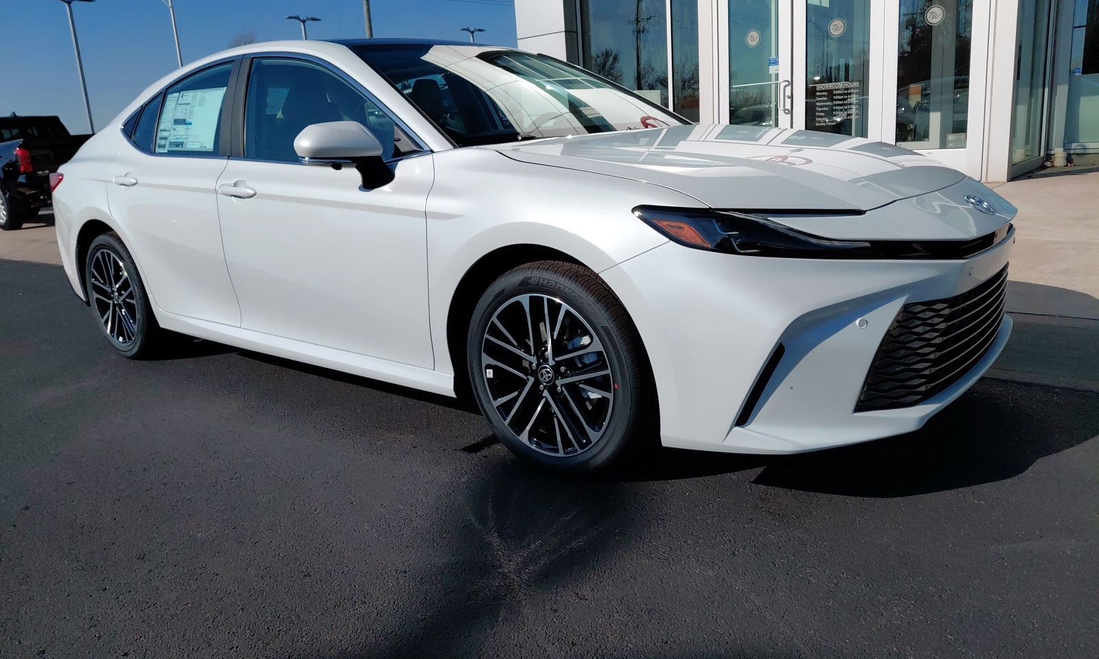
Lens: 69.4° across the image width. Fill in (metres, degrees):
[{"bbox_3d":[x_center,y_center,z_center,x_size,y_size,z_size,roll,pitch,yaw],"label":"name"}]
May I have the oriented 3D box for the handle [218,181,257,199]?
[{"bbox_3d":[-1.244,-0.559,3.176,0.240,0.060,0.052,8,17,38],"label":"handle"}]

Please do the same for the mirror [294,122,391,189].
[{"bbox_3d":[-0.676,-0.576,2.651,0.210,0.215,0.245,8,17,38],"label":"mirror"}]

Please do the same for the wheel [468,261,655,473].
[{"bbox_3d":[0.045,0.111,2.445,0.665,0.655,0.235,8,17,38],"label":"wheel"}]

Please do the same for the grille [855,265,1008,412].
[{"bbox_3d":[1.263,-0.057,2.442,0.200,0.300,1.330,8,17,38],"label":"grille"}]

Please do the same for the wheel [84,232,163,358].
[{"bbox_3d":[-2.173,-0.191,4.168,0.665,0.655,0.235,8,17,38],"label":"wheel"}]

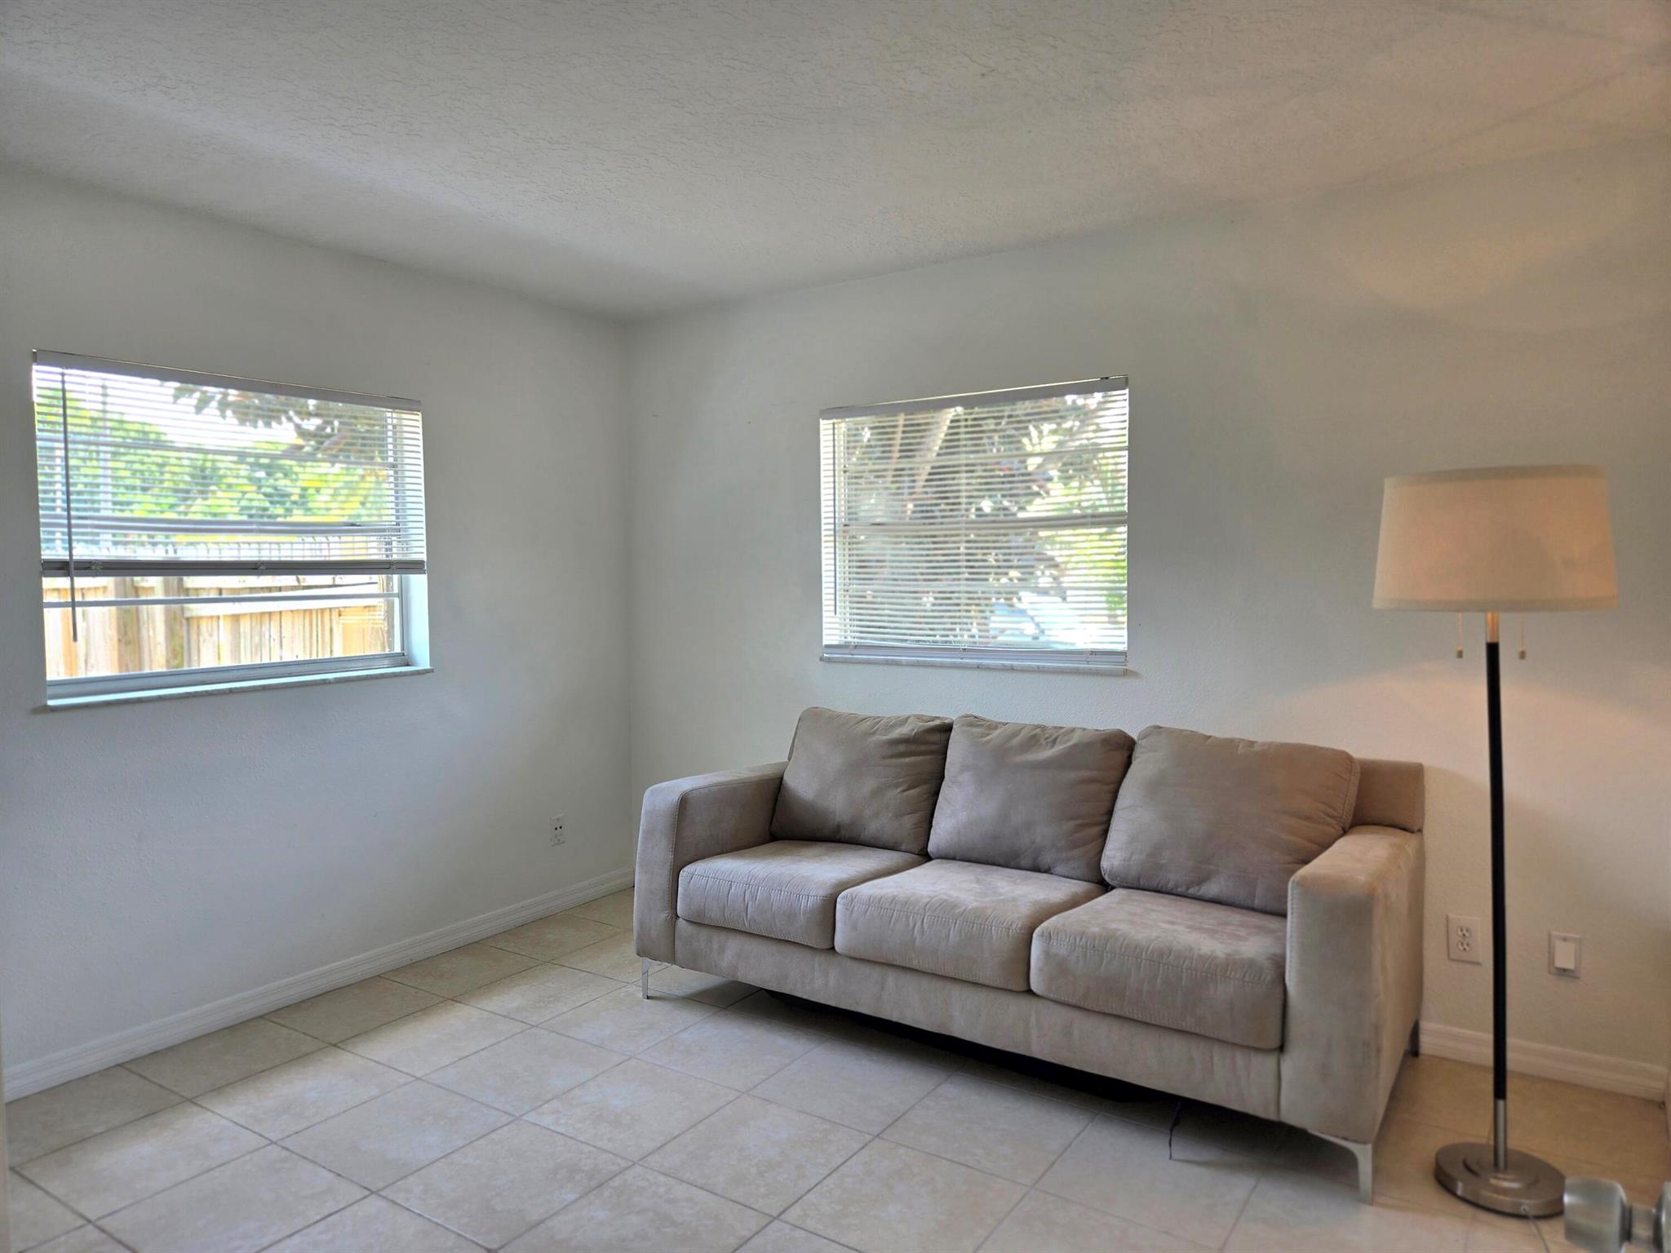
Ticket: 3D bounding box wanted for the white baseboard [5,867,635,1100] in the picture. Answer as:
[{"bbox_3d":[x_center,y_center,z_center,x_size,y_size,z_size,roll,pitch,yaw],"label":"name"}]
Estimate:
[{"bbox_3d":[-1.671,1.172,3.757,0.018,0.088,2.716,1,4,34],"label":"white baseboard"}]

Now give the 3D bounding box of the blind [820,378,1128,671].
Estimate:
[{"bbox_3d":[0.454,-0.348,3.907,1.195,0.925,0.045,1,4,34],"label":"blind"}]

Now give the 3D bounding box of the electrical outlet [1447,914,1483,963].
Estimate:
[{"bbox_3d":[1.752,0.872,3.088,0.077,0.126,0.008,1,4,34],"label":"electrical outlet"}]

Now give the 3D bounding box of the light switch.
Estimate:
[{"bbox_3d":[1.943,0.873,2.958,0.069,0.113,0.010,1,4,34],"label":"light switch"}]

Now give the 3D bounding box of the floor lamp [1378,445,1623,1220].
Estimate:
[{"bbox_3d":[1.457,0.455,2.444,0.458,1.590,0.458,0,3,34],"label":"floor lamp"}]

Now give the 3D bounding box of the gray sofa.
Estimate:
[{"bbox_3d":[0.487,0.760,3.354,2.201,0.905,0.912,1,4,34],"label":"gray sofa"}]

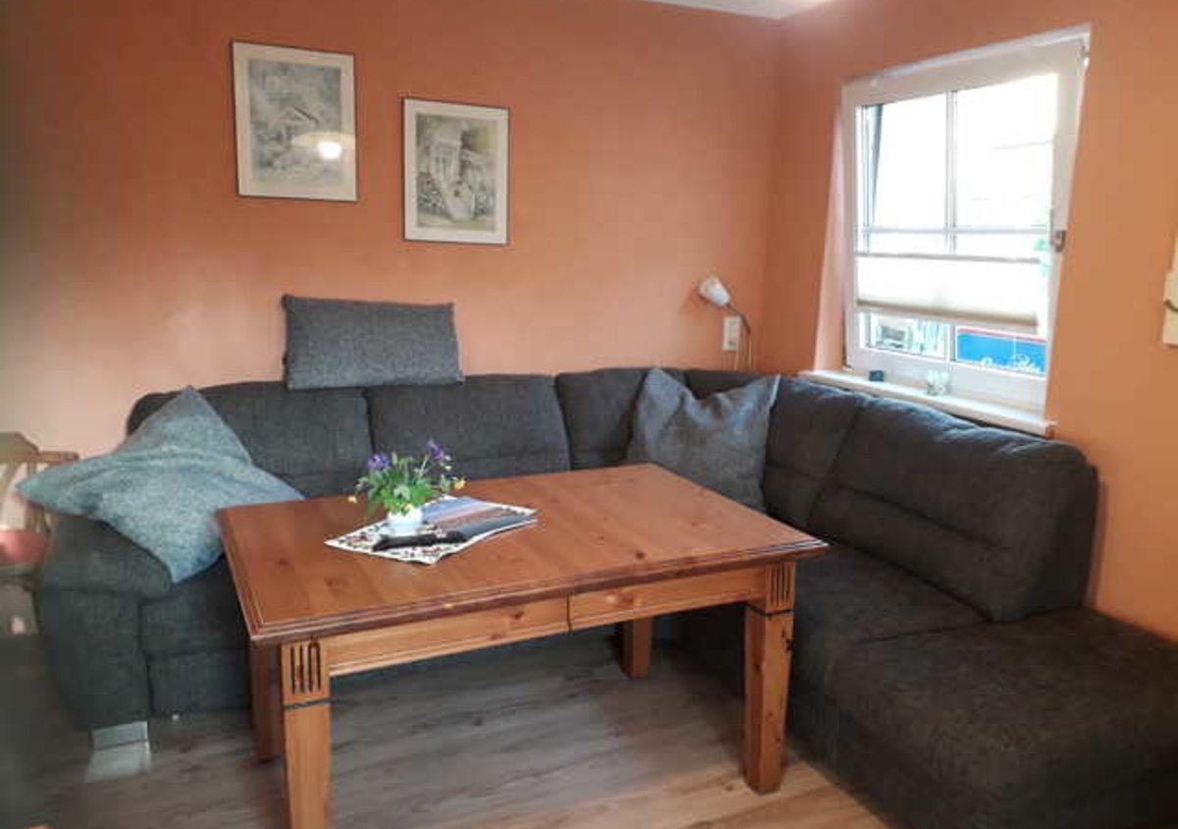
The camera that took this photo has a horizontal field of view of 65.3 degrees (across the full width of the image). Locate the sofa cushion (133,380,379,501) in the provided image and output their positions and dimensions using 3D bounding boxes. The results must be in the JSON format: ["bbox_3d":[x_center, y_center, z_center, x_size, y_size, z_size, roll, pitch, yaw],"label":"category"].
[{"bbox_3d":[-1.166,0.137,3.260,0.794,0.500,0.272,-3,3,-22],"label":"sofa cushion"}]

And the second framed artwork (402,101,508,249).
[{"bbox_3d":[-0.500,-0.918,3.515,0.415,0.523,0.022,-3,11,-22],"label":"second framed artwork"}]

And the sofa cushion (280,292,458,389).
[{"bbox_3d":[-0.771,-0.257,3.348,0.632,0.331,0.118,-3,7,-22],"label":"sofa cushion"}]

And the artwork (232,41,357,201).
[{"bbox_3d":[-1.038,-1.031,3.271,0.417,0.528,0.022,-3,11,-22],"label":"artwork"}]

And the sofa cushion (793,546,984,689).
[{"bbox_3d":[0.752,0.592,2.890,0.544,0.184,0.875,-3,11,-22],"label":"sofa cushion"}]

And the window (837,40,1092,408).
[{"bbox_3d":[1.261,-0.648,3.235,0.081,1.117,1.125,-8,13,-21],"label":"window"}]

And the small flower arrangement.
[{"bbox_3d":[-0.458,0.177,2.341,0.272,0.198,0.213,-3,11,-22],"label":"small flower arrangement"}]

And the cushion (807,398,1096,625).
[{"bbox_3d":[1.108,0.251,2.972,0.272,0.500,0.889,6,8,-23],"label":"cushion"}]

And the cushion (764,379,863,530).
[{"bbox_3d":[0.840,0.134,3.599,0.272,0.492,0.500,6,8,-23],"label":"cushion"}]

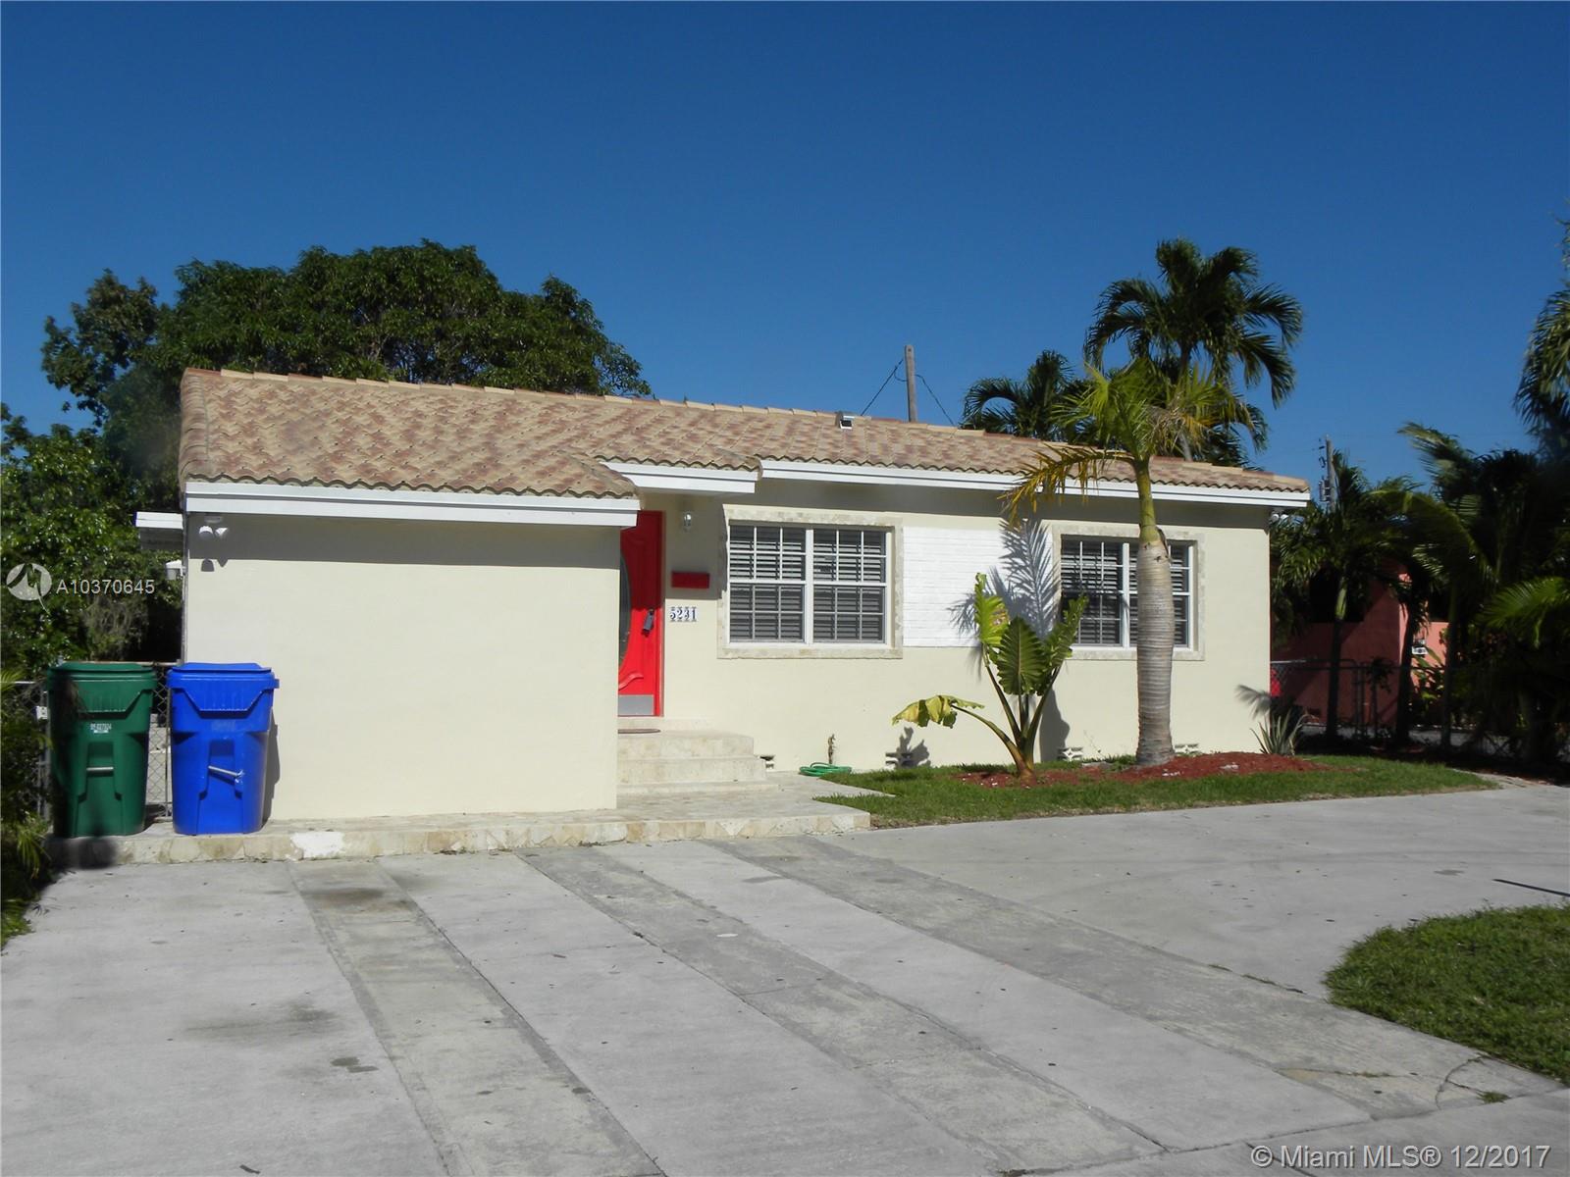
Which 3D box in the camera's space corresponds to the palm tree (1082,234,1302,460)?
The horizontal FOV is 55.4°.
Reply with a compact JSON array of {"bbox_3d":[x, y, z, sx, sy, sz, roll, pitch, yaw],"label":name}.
[{"bbox_3d":[6.785,-1.689,24.832,3.600,8.250,3.600,1,-3,-23],"label":"palm tree"}]

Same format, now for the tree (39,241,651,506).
[{"bbox_3d":[-8.403,-2.079,28.316,11.300,9.050,9.800,1,-3,-23],"label":"tree"}]

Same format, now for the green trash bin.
[{"bbox_3d":[-4.712,1.096,10.359,0.680,1.150,0.820,1,-3,-23],"label":"green trash bin"}]

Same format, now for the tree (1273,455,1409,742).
[{"bbox_3d":[8.737,0.137,23.509,2.200,4.470,2.200,1,-3,-23],"label":"tree"}]

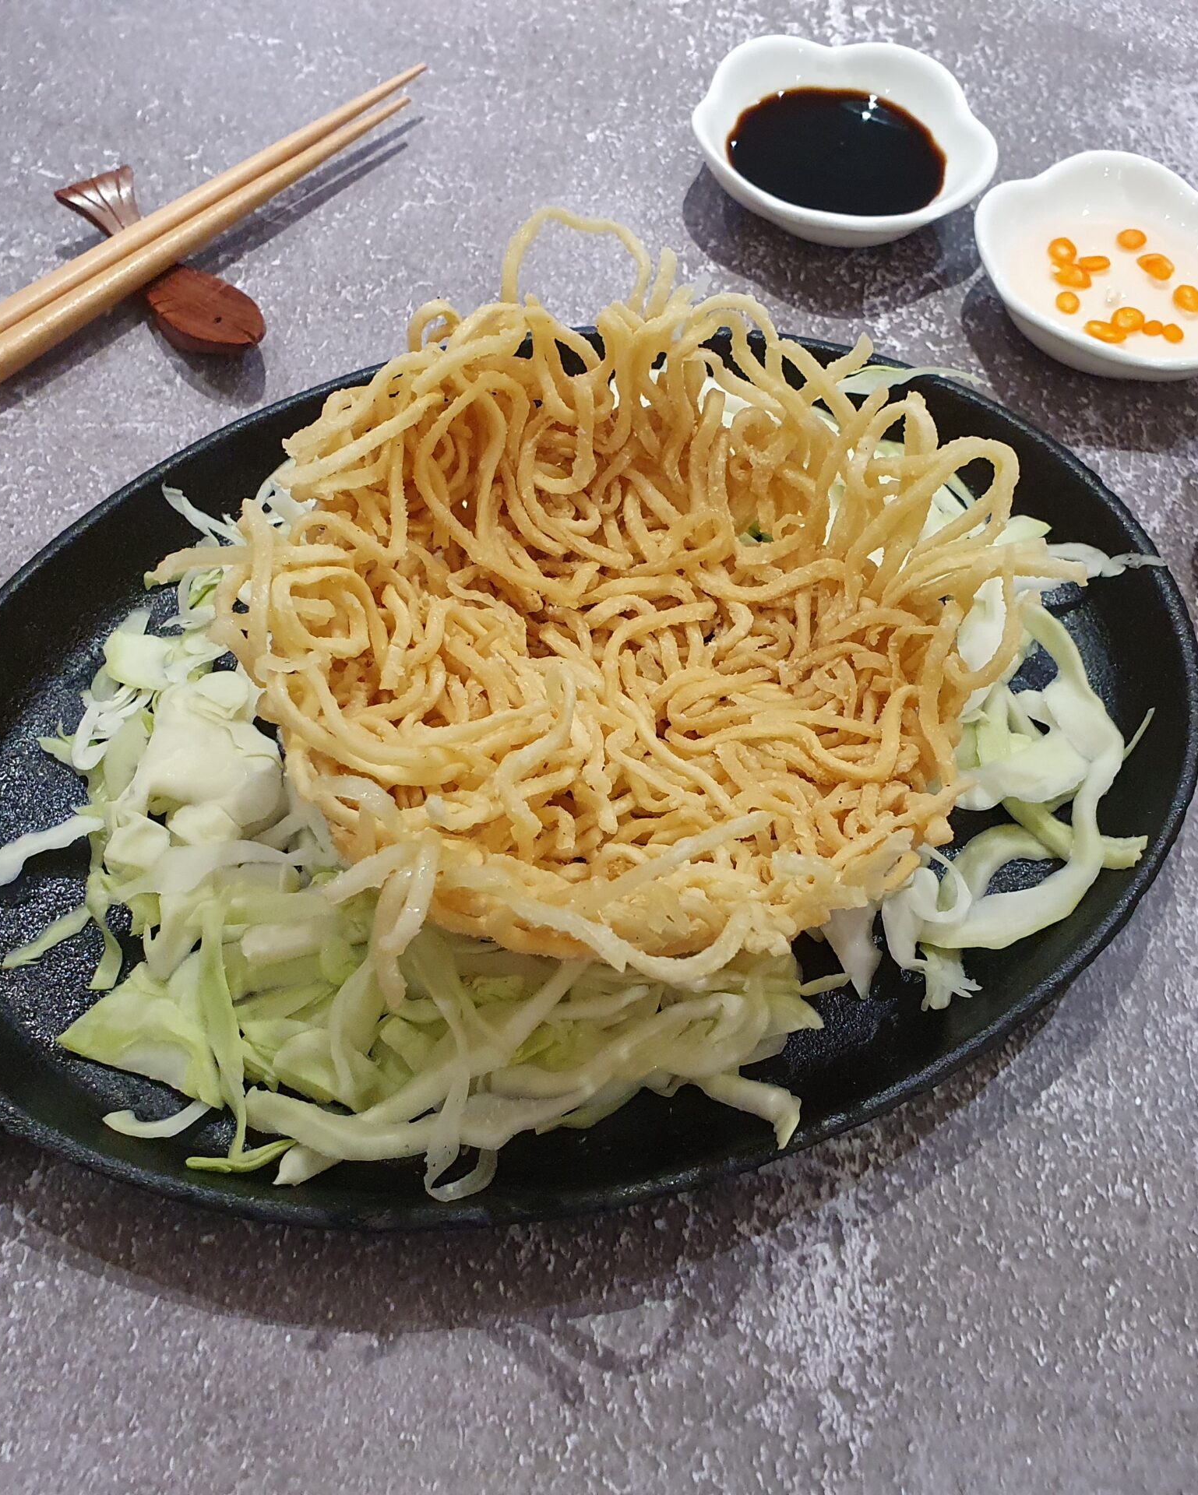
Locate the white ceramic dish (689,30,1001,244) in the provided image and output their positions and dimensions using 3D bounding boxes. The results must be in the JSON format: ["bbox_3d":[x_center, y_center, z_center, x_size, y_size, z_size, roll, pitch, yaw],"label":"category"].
[{"bbox_3d":[0.059,-0.145,0.374,0.073,0.025,0.073,2,58,-3],"label":"white ceramic dish"}]

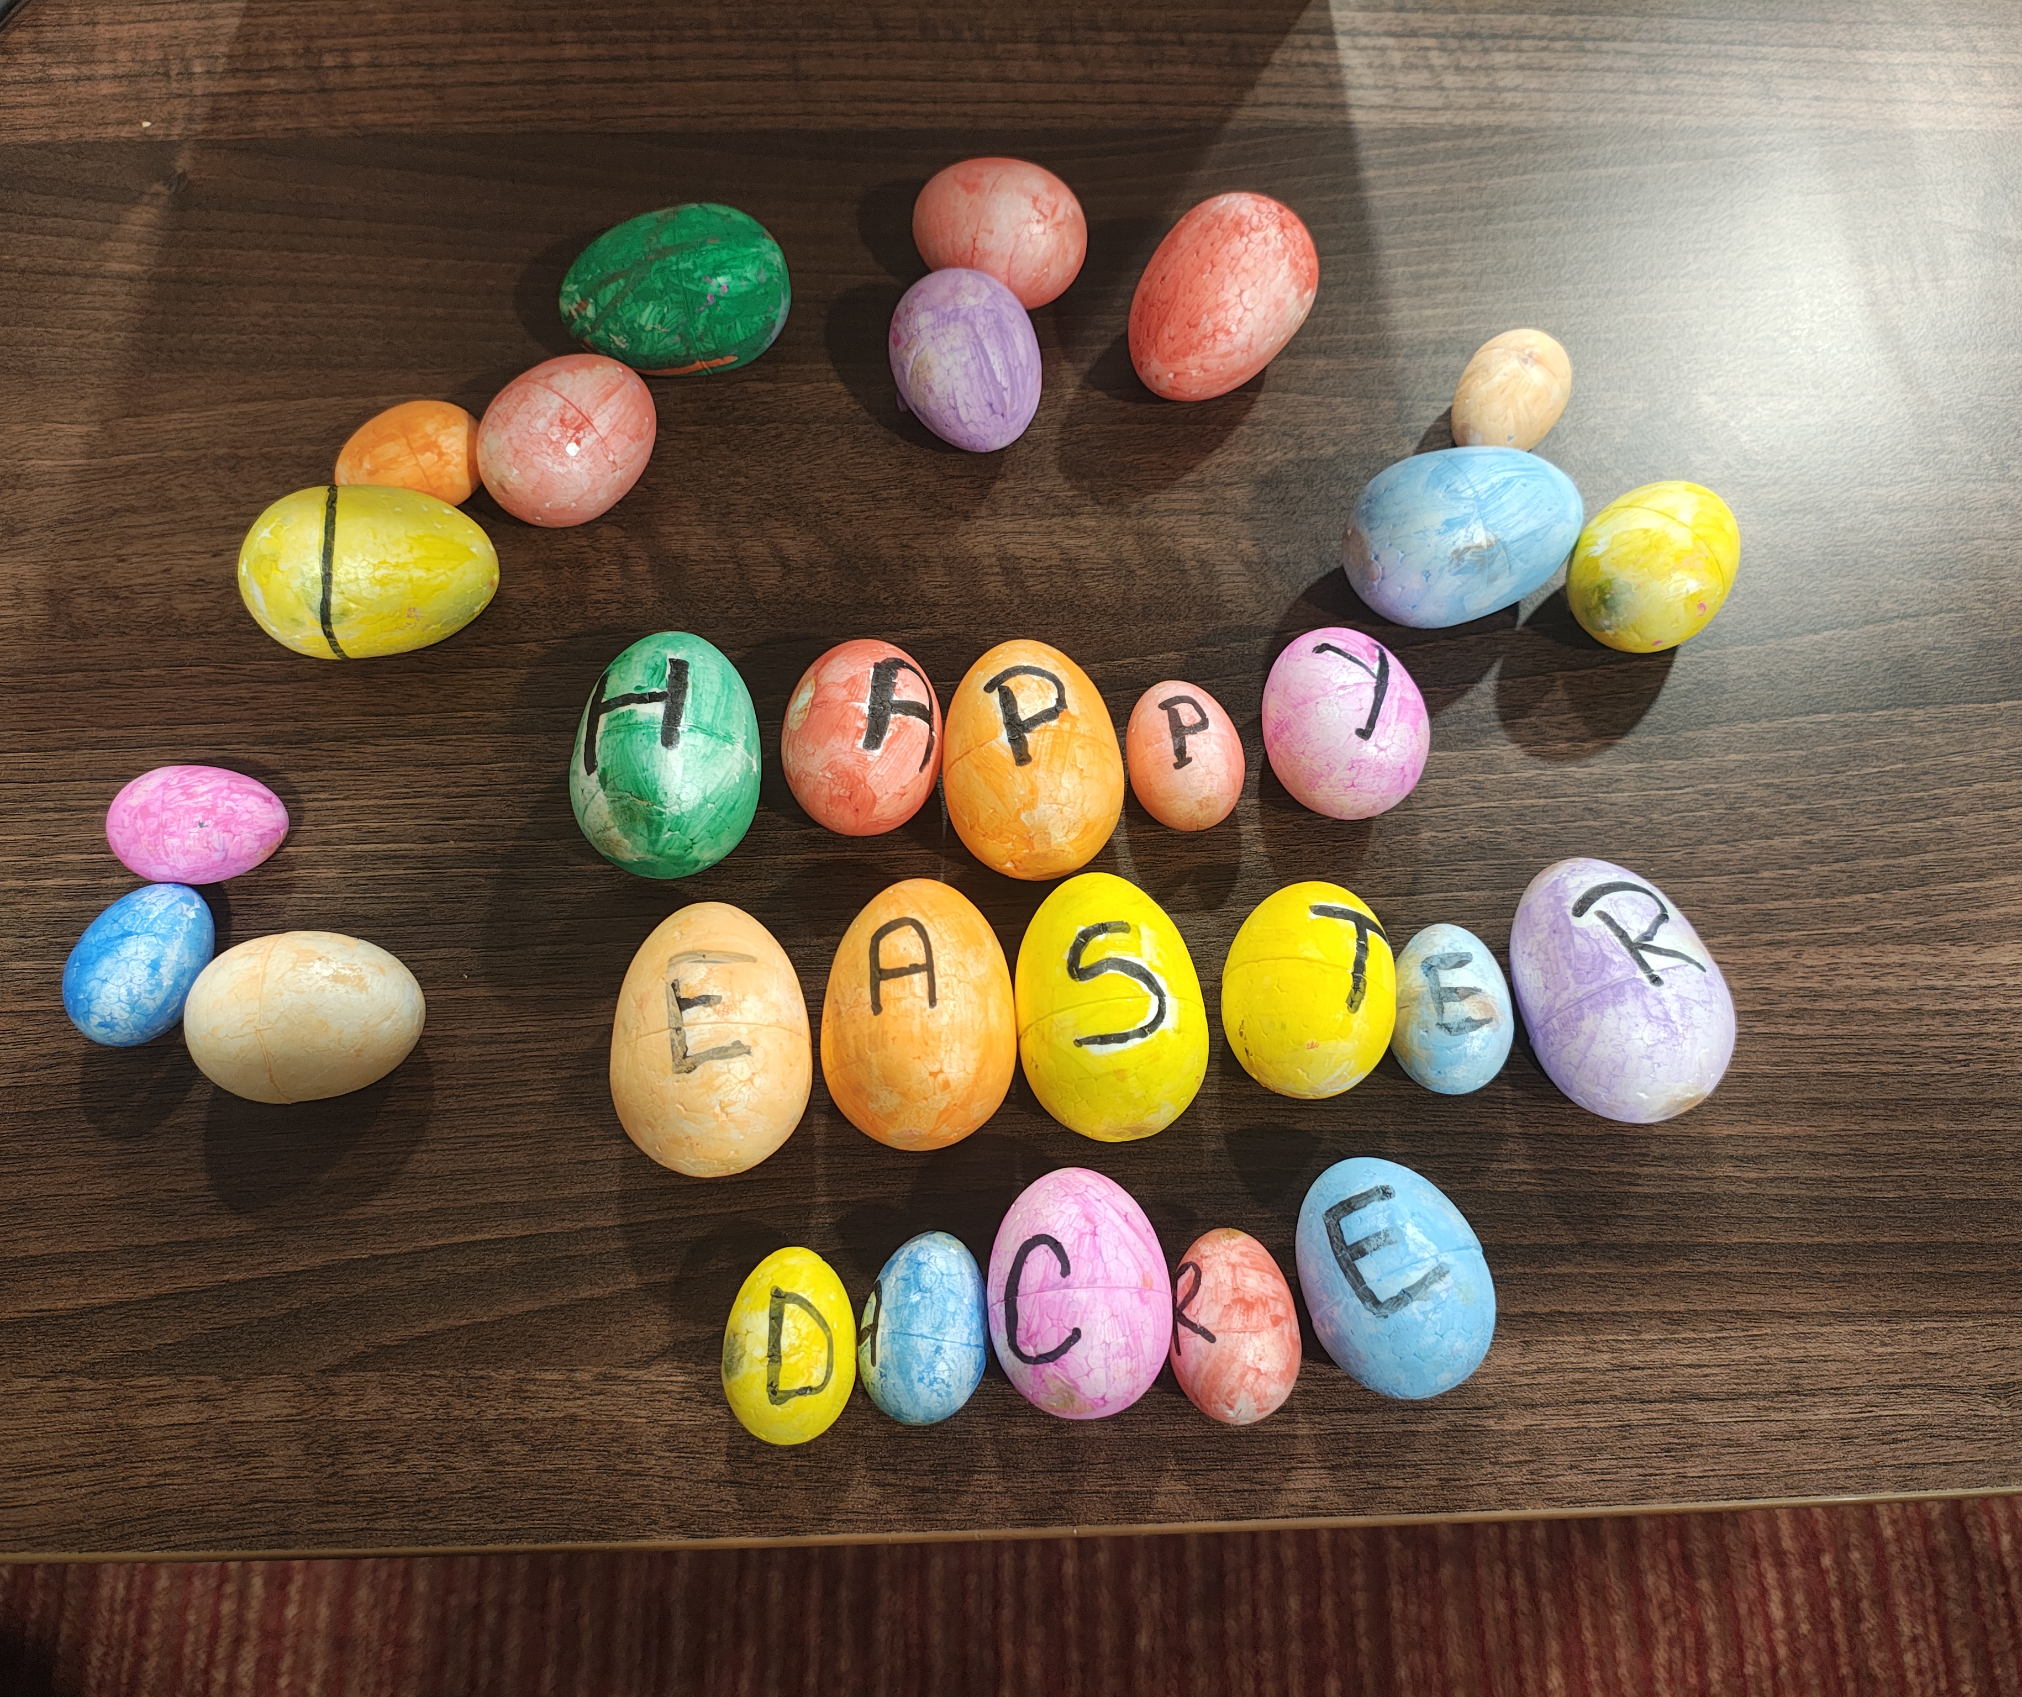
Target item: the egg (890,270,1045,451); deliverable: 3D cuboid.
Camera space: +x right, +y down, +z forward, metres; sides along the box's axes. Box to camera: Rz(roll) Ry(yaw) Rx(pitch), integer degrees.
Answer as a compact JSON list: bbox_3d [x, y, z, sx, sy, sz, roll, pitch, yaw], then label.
[{"bbox_3d":[-0.013,-0.148,0.495,0.044,0.044,0.058,-19,75,-9],"label":"egg"}]

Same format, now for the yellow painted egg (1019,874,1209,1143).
[{"bbox_3d":[0.025,0.040,0.413,0.049,0.049,0.070,-6,61,-3],"label":"yellow painted egg"}]

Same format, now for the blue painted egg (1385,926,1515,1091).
[{"bbox_3d":[0.114,0.042,0.423,0.031,0.031,0.045,4,61,1],"label":"blue painted egg"}]

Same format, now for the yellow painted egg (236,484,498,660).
[{"bbox_3d":[-0.181,-0.078,0.461,0.070,0.048,0.048,-6,67,-10],"label":"yellow painted egg"}]

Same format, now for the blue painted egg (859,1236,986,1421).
[{"bbox_3d":[-0.021,0.121,0.411,0.032,0.032,0.047,10,69,3],"label":"blue painted egg"}]

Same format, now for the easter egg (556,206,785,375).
[{"bbox_3d":[-0.102,-0.170,0.501,0.070,0.048,0.048,-8,67,3],"label":"easter egg"}]

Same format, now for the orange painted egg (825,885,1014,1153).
[{"bbox_3d":[-0.023,0.042,0.411,0.049,0.049,0.071,0,61,-1],"label":"orange painted egg"}]

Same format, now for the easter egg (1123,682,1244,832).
[{"bbox_3d":[0.049,-0.026,0.468,0.033,0.033,0.044,-11,69,-5],"label":"easter egg"}]

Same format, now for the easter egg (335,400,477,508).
[{"bbox_3d":[-0.182,-0.117,0.500,0.045,0.033,0.033,-35,73,-13],"label":"easter egg"}]

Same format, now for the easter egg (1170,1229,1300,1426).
[{"bbox_3d":[0.053,0.115,0.391,0.031,0.031,0.045,0,61,-1],"label":"easter egg"}]

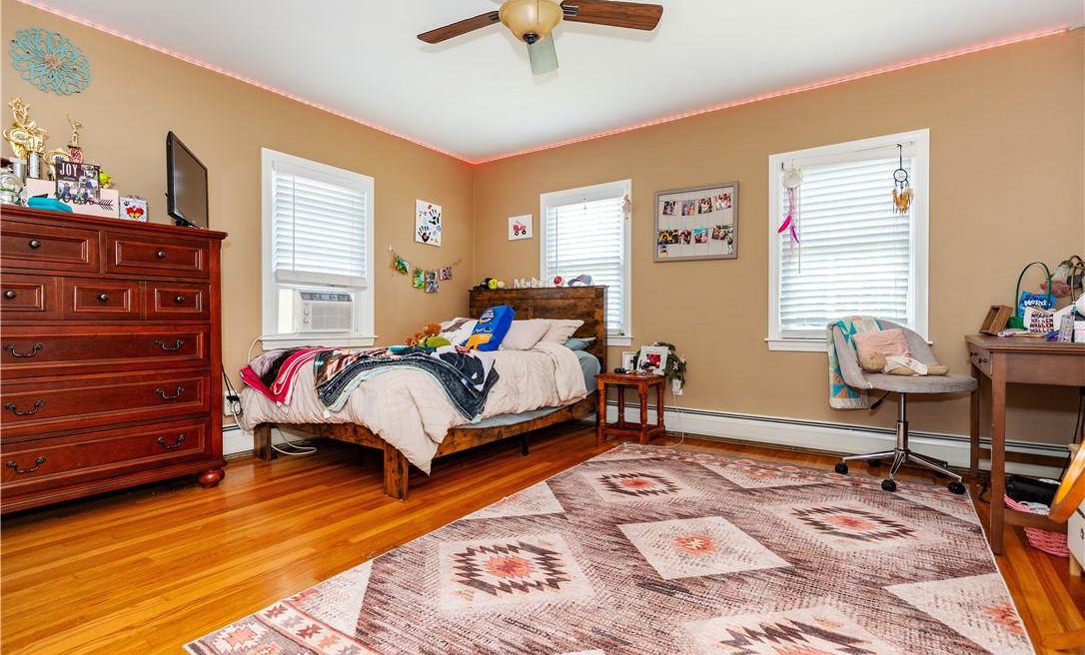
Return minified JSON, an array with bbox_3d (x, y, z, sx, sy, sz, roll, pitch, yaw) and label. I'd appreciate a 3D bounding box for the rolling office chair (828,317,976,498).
[{"bbox_3d":[1.938,0.386,2.781,0.556,0.888,0.592,-1,1,-16],"label":"rolling office chair"}]

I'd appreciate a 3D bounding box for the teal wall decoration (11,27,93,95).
[{"bbox_3d":[-2.356,-1.271,2.459,0.030,0.283,0.291,1,2,34],"label":"teal wall decoration"}]

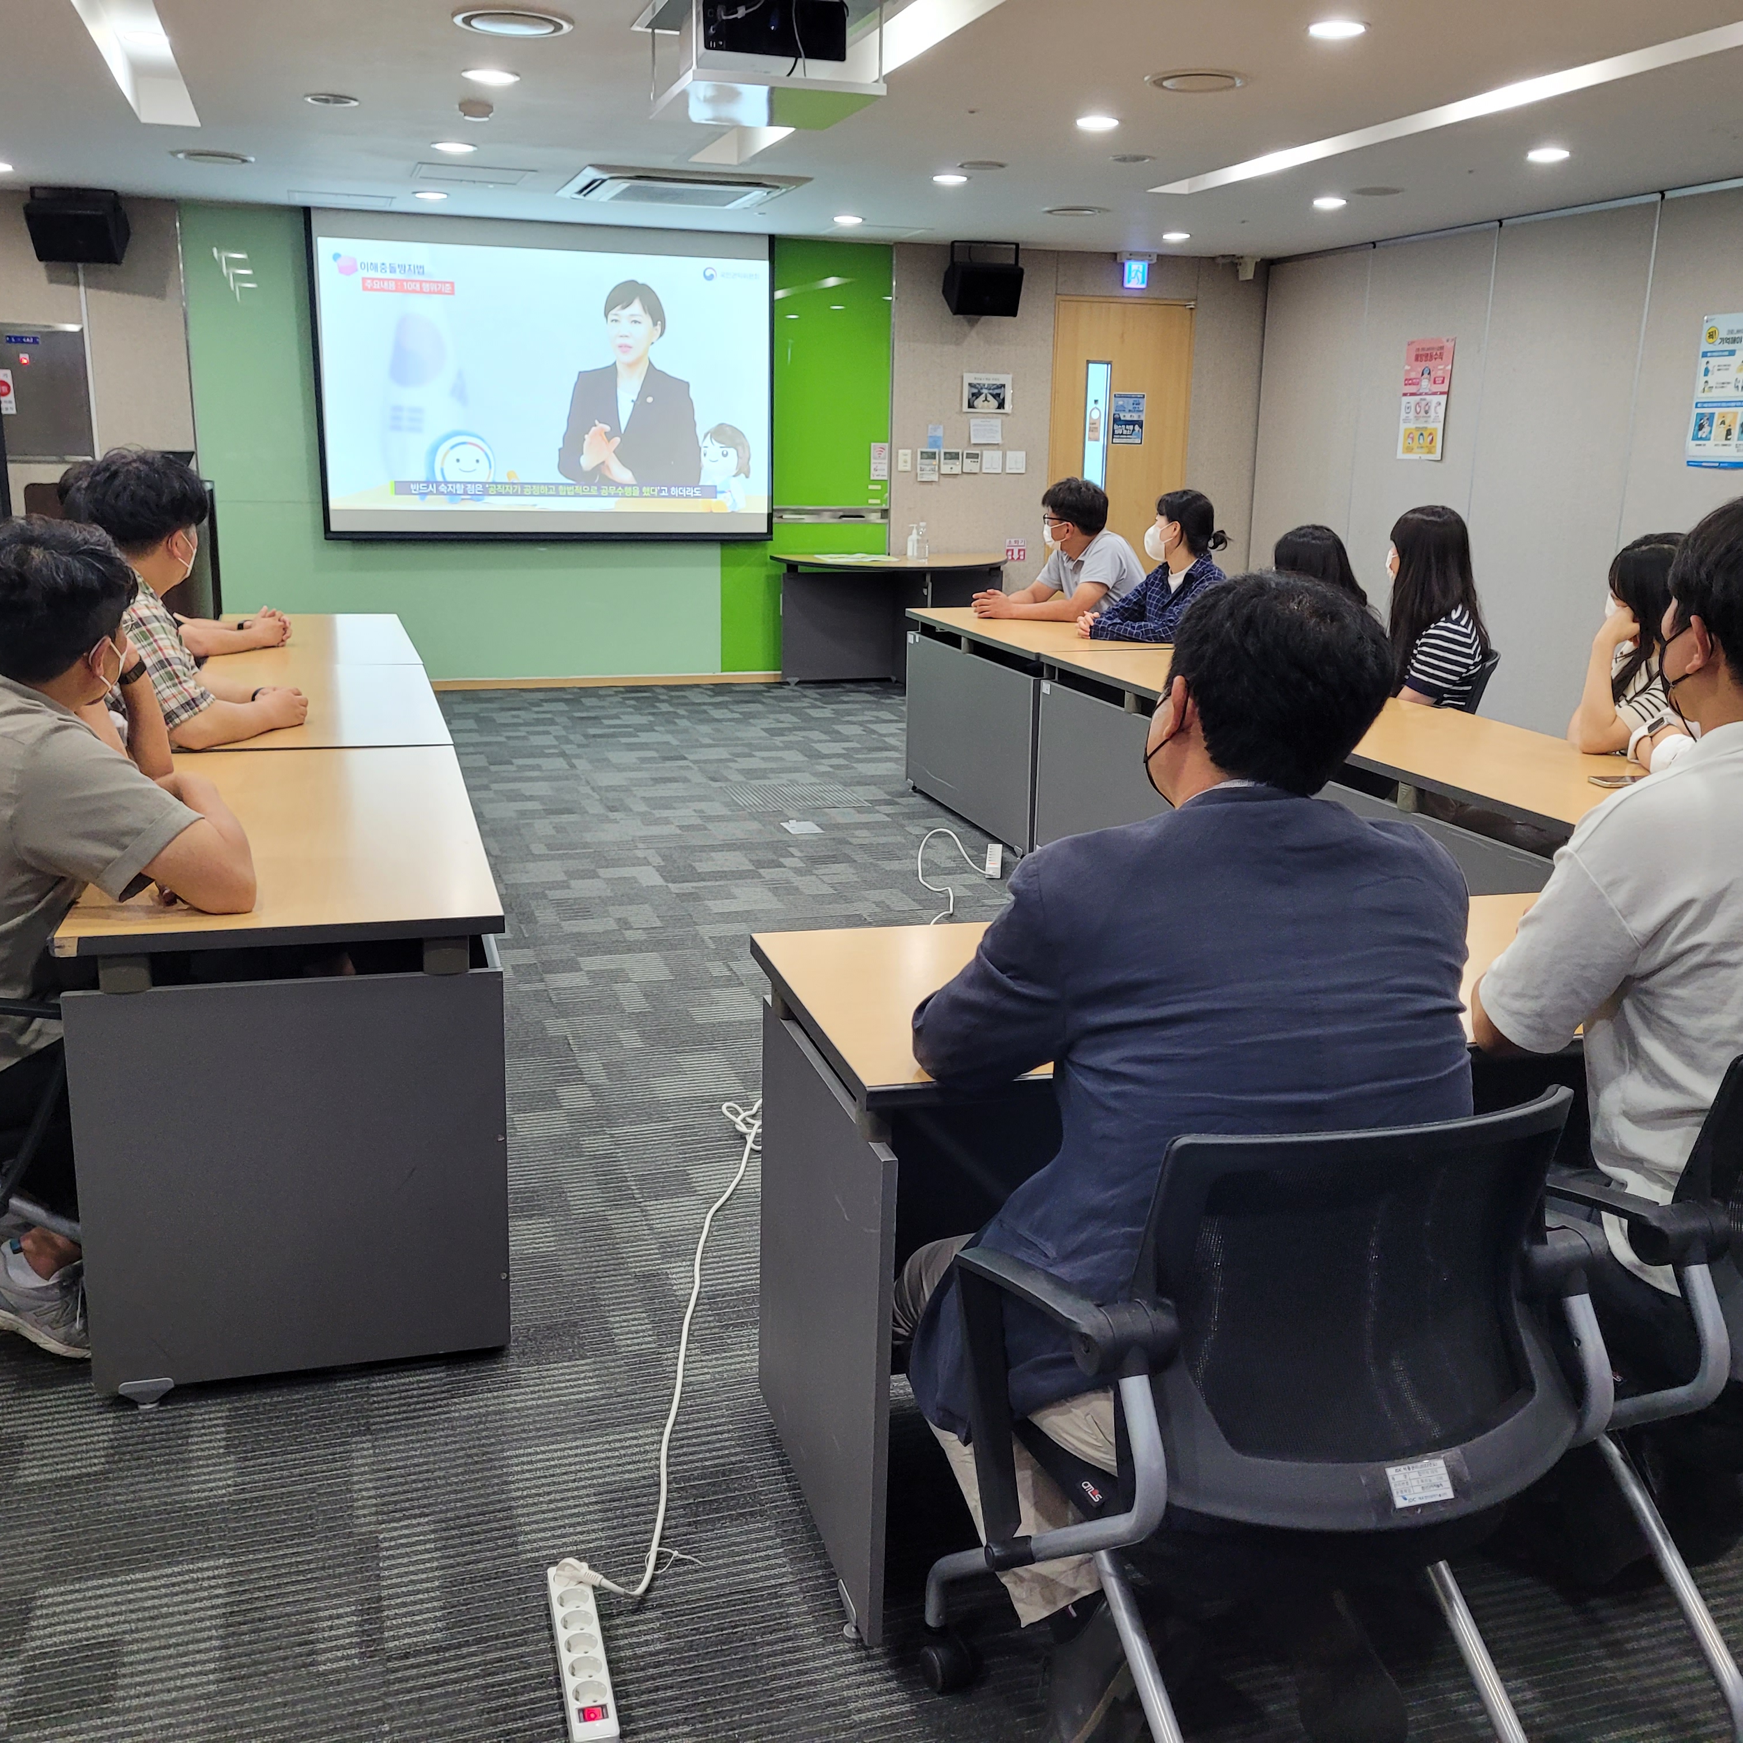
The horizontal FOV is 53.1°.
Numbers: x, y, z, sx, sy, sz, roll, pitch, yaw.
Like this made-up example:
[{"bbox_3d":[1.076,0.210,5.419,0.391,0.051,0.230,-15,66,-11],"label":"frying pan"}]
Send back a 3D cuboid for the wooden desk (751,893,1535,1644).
[{"bbox_3d":[0.583,0.491,2.491,1.410,0.735,0.610,-3,15,-16],"label":"wooden desk"}]

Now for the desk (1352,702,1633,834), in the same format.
[{"bbox_3d":[1.508,0.134,3.996,0.610,0.735,1.410,-3,15,-16],"label":"desk"}]

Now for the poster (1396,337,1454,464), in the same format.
[{"bbox_3d":[2.783,-2.376,8.797,0.020,0.594,0.420,-3,15,-16],"label":"poster"}]

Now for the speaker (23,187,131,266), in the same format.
[{"bbox_3d":[-3.760,-3.054,8.281,0.380,0.300,0.280,-1,39,-11],"label":"speaker"}]

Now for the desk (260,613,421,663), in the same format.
[{"bbox_3d":[-1.894,-0.444,6.000,0.600,0.730,1.500,-3,14,-16],"label":"desk"}]

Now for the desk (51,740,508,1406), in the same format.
[{"bbox_3d":[-1.046,0.255,3.241,0.600,0.730,1.480,-3,14,-16],"label":"desk"}]

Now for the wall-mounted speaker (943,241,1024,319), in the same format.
[{"bbox_3d":[0.600,-3.229,9.533,0.380,0.400,0.280,-3,15,-16],"label":"wall-mounted speaker"}]

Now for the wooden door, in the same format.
[{"bbox_3d":[1.481,-2.272,10.572,0.900,2.270,0.080,-3,14,-17],"label":"wooden door"}]

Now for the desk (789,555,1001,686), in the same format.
[{"bbox_3d":[0.161,-1.343,9.693,1.330,0.735,0.660,-3,15,-16],"label":"desk"}]

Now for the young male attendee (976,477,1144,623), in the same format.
[{"bbox_3d":[0.800,-0.959,7.204,0.720,1.280,0.520,1,14,-1],"label":"young male attendee"}]

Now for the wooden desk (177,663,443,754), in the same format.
[{"bbox_3d":[-1.415,-0.077,4.528,0.600,0.735,1.400,-3,15,-17],"label":"wooden desk"}]

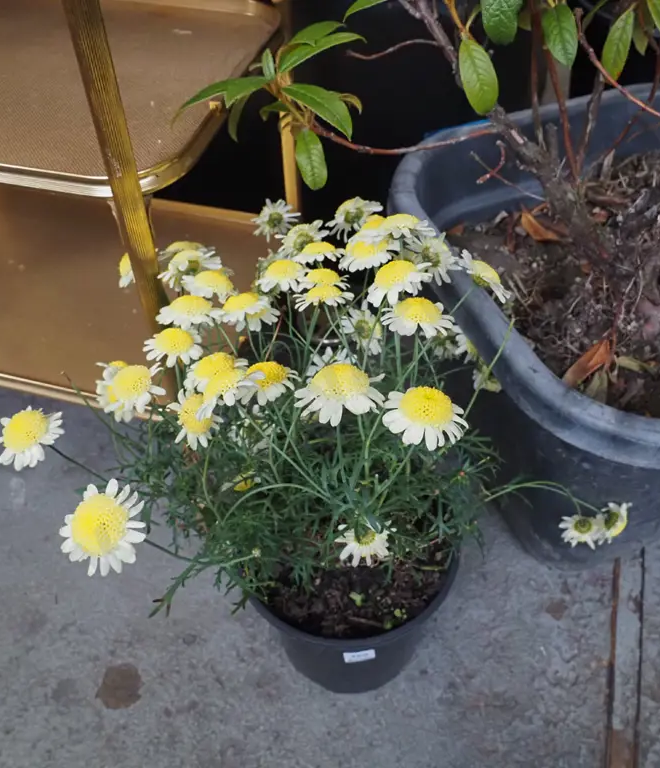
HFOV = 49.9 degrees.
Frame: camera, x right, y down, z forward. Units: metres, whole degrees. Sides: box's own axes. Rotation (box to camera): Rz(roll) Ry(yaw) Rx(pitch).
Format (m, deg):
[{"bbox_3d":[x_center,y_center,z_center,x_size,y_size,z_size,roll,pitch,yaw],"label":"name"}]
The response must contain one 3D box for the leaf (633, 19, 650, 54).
[{"bbox_3d":[0.332,-0.373,0.755,0.022,0.044,0.011,-4,13,1],"label":"leaf"}]

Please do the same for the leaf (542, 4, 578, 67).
[{"bbox_3d":[0.227,-0.343,0.700,0.034,0.057,0.013,-12,21,9],"label":"leaf"}]

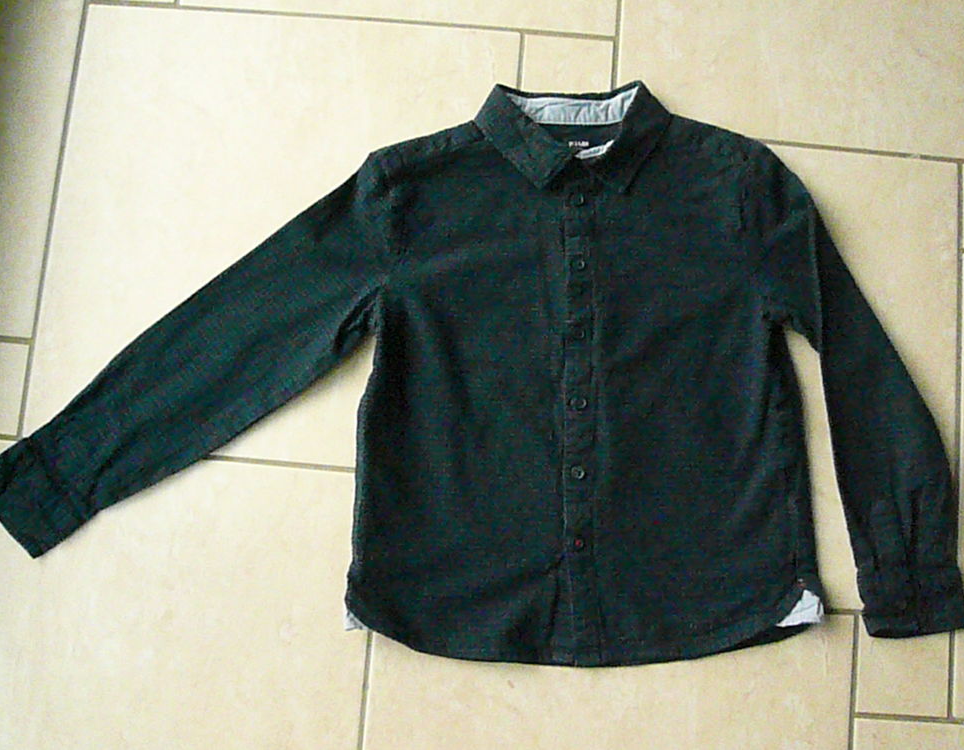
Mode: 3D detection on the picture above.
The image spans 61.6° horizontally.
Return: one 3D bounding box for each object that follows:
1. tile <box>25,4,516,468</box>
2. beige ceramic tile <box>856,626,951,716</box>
[{"bbox_3d":[-0.162,-0.115,0.648,0.361,0.010,0.361,5,83,1],"label":"tile"},{"bbox_3d":[0.315,0.218,0.609,0.072,0.010,0.072,5,83,1],"label":"beige ceramic tile"}]

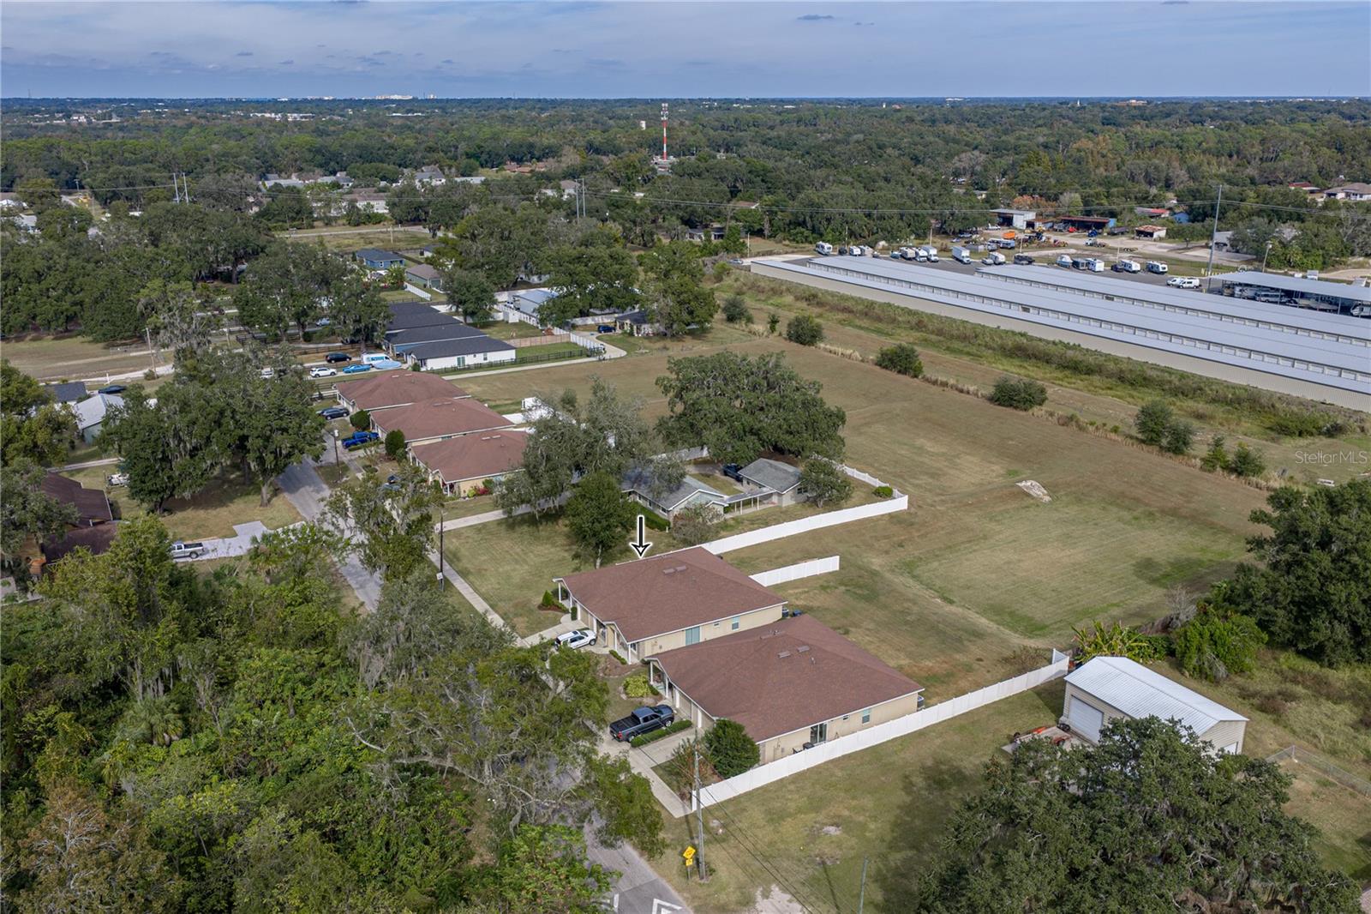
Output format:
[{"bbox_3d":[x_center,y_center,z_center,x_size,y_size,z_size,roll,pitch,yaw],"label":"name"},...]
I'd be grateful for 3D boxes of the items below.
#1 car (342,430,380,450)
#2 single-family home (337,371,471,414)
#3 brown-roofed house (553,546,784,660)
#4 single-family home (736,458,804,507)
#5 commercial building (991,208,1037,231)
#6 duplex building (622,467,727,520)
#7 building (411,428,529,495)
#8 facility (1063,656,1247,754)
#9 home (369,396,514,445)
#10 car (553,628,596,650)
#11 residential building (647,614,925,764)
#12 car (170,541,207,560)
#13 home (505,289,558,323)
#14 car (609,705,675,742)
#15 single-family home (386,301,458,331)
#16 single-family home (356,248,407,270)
[{"bbox_3d":[-52.872,-2.802,173.747,5.793,1.914,2.015,-11,22,-29],"label":"car"},{"bbox_3d":[-51.551,-12.321,193.430,19.100,6.100,17.500,-12,22,-32],"label":"single-family home"},{"bbox_3d":[-1.879,14.152,117.679,19.444,5.944,17.631,-11,21,-29],"label":"brown-roofed house"},{"bbox_3d":[13.695,3.378,150.501,8.000,3.700,10.400,-12,22,-31],"label":"single-family home"},{"bbox_3d":[140.334,-101.916,456.675,6.800,6.600,20.500,-11,21,-29],"label":"commercial building"},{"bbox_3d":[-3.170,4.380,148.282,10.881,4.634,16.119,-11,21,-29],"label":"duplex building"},{"bbox_3d":[-29.648,-0.694,160.920,19.444,5.944,17.631,-11,21,-29],"label":"building"},{"bbox_3d":[40.752,22.576,93.259,8.312,5.440,12.291,-10,21,-28],"label":"facility"},{"bbox_3d":[-40.793,-6.442,177.747,19.444,5.944,17.631,-10,21,-28],"label":"home"},{"bbox_3d":[-11.074,18.669,108.606,4.600,1.650,1.850,-12,22,-32],"label":"car"},{"bbox_3d":[8.877,19.627,98.749,19.100,6.100,17.500,-11,21,-29],"label":"residential building"},{"bbox_3d":[-62.386,11.515,131.474,5.743,1.894,2.015,-7,20,-19],"label":"car"},{"bbox_3d":[-36.026,-40.305,277.640,11.300,5.100,17.500,-11,22,-29],"label":"home"},{"bbox_3d":[-3.667,23.354,94.307,5.850,1.920,2.020,-12,22,-31],"label":"car"},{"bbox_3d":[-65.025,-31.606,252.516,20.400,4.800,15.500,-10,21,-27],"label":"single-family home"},{"bbox_3d":[-102.143,-67.274,359.699,10.377,4.836,17.631,-11,21,-29],"label":"single-family home"}]

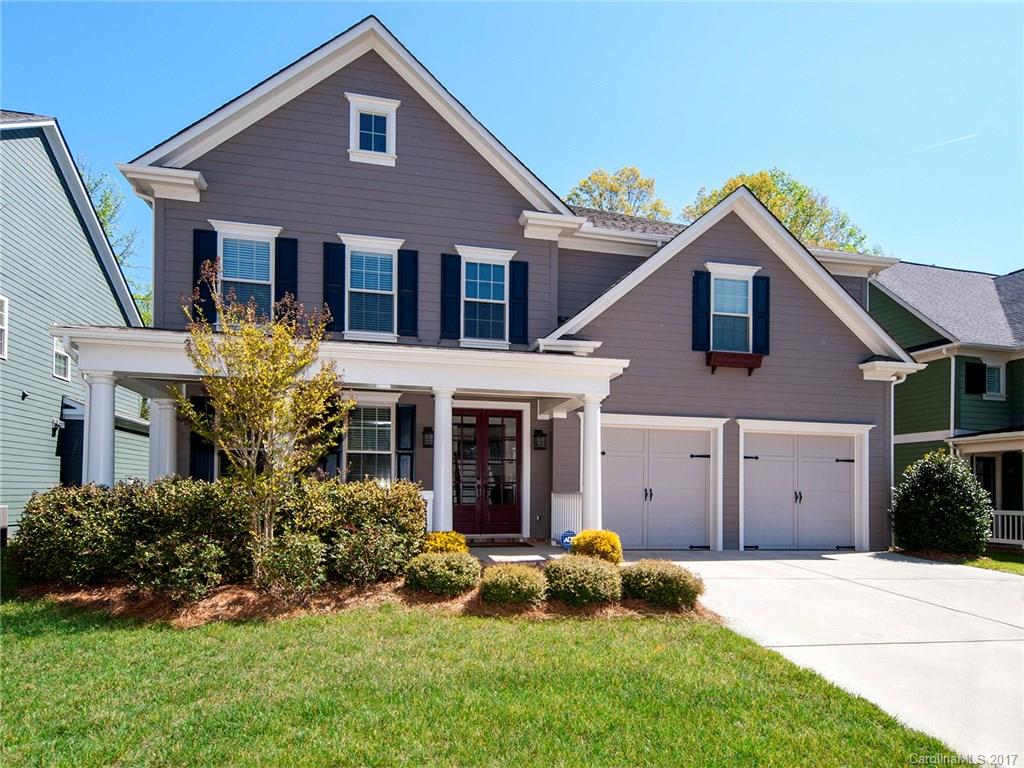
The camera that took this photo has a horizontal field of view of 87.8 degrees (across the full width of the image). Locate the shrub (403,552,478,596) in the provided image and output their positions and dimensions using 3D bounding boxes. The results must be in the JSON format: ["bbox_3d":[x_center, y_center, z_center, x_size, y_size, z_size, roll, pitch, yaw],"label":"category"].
[{"bbox_3d":[-0.840,2.280,6.400,0.910,0.520,0.850,2,-6,-12],"label":"shrub"}]

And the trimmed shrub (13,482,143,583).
[{"bbox_3d":[-5.000,1.740,6.150,1.200,1.130,1.150,2,-6,-12],"label":"trimmed shrub"}]

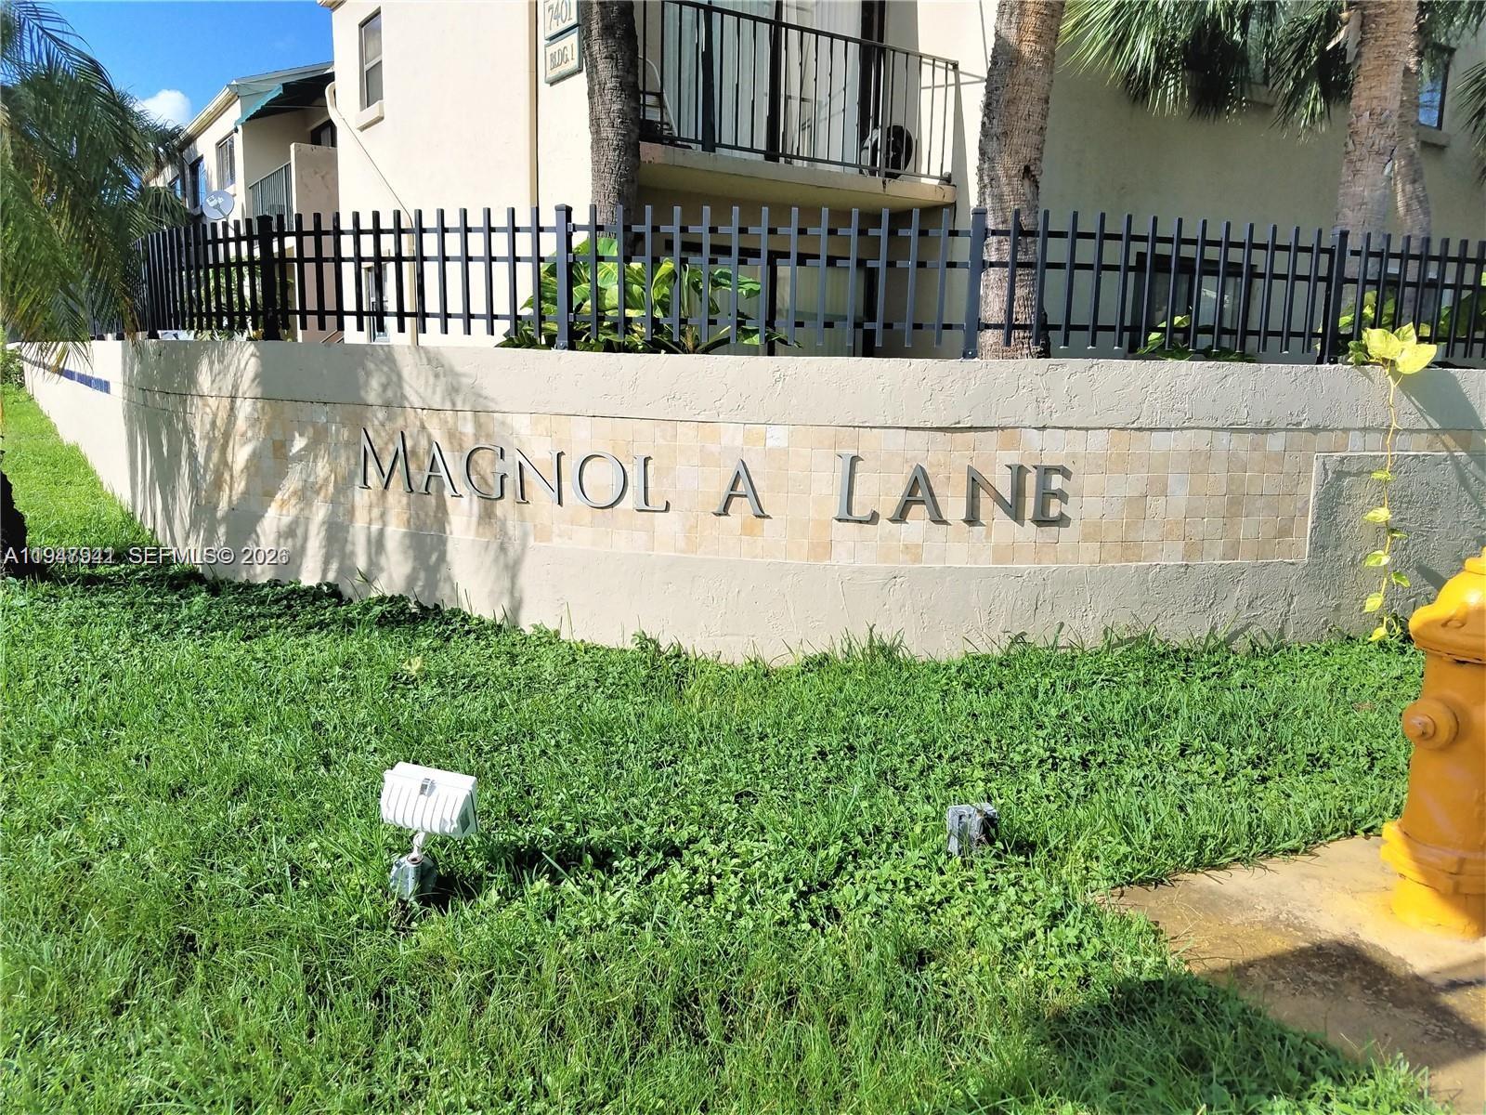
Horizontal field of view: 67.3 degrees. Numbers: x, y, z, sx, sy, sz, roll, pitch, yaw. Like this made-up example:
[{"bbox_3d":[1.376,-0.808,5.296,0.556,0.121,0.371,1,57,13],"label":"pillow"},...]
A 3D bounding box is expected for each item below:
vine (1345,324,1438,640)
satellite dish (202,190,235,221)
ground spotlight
[{"bbox_3d":[3.096,-0.352,5.330,0.380,1.480,0.200,-3,12,-20],"label":"vine"},{"bbox_3d":[-9.305,-6.244,19.800,0.550,0.560,0.380,2,-3,2],"label":"satellite dish"},{"bbox_3d":[-0.759,0.667,2.700,0.215,0.310,0.155,5,12,19],"label":"ground spotlight"}]

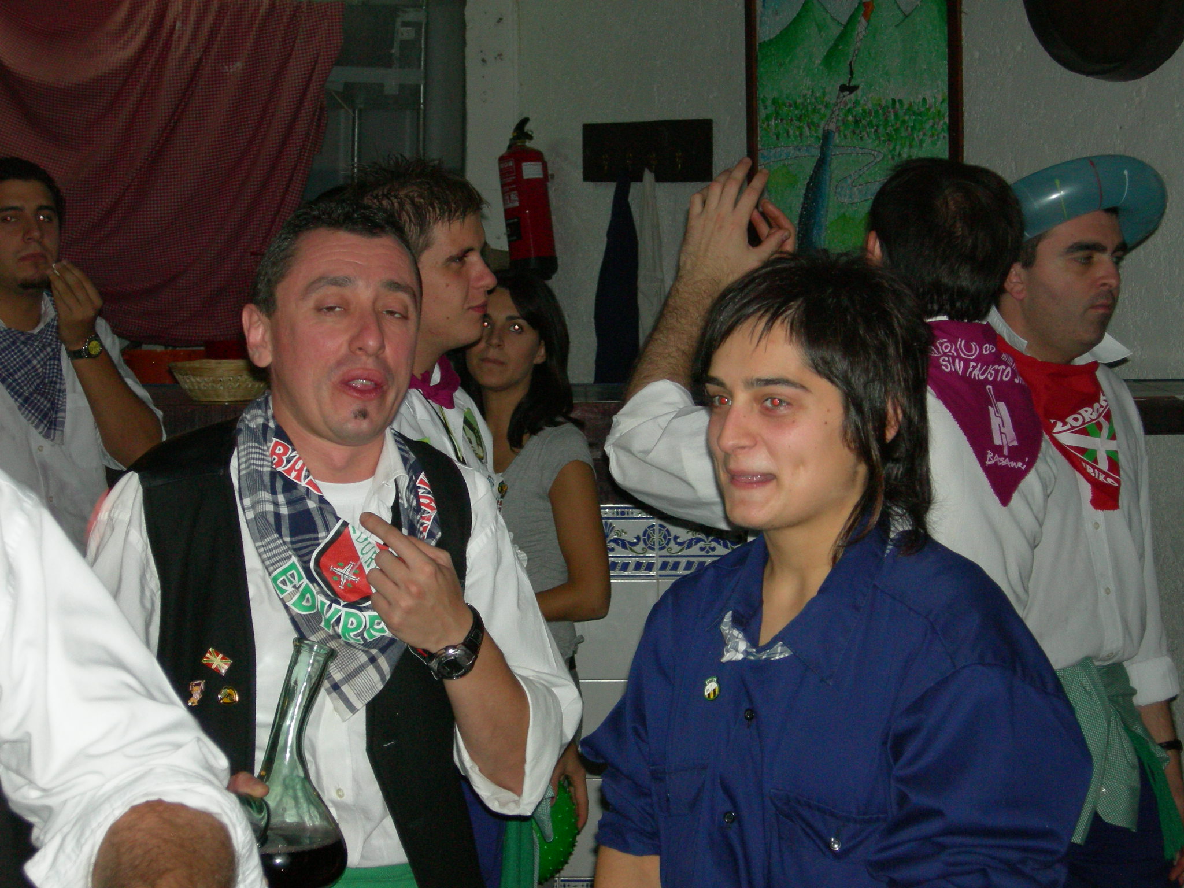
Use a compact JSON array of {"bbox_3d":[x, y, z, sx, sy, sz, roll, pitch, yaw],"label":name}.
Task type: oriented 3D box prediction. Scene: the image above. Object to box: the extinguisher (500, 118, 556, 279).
[{"bbox_3d":[-0.196,-0.771,9.204,0.172,0.515,0.165,-6,8,1],"label":"extinguisher"}]

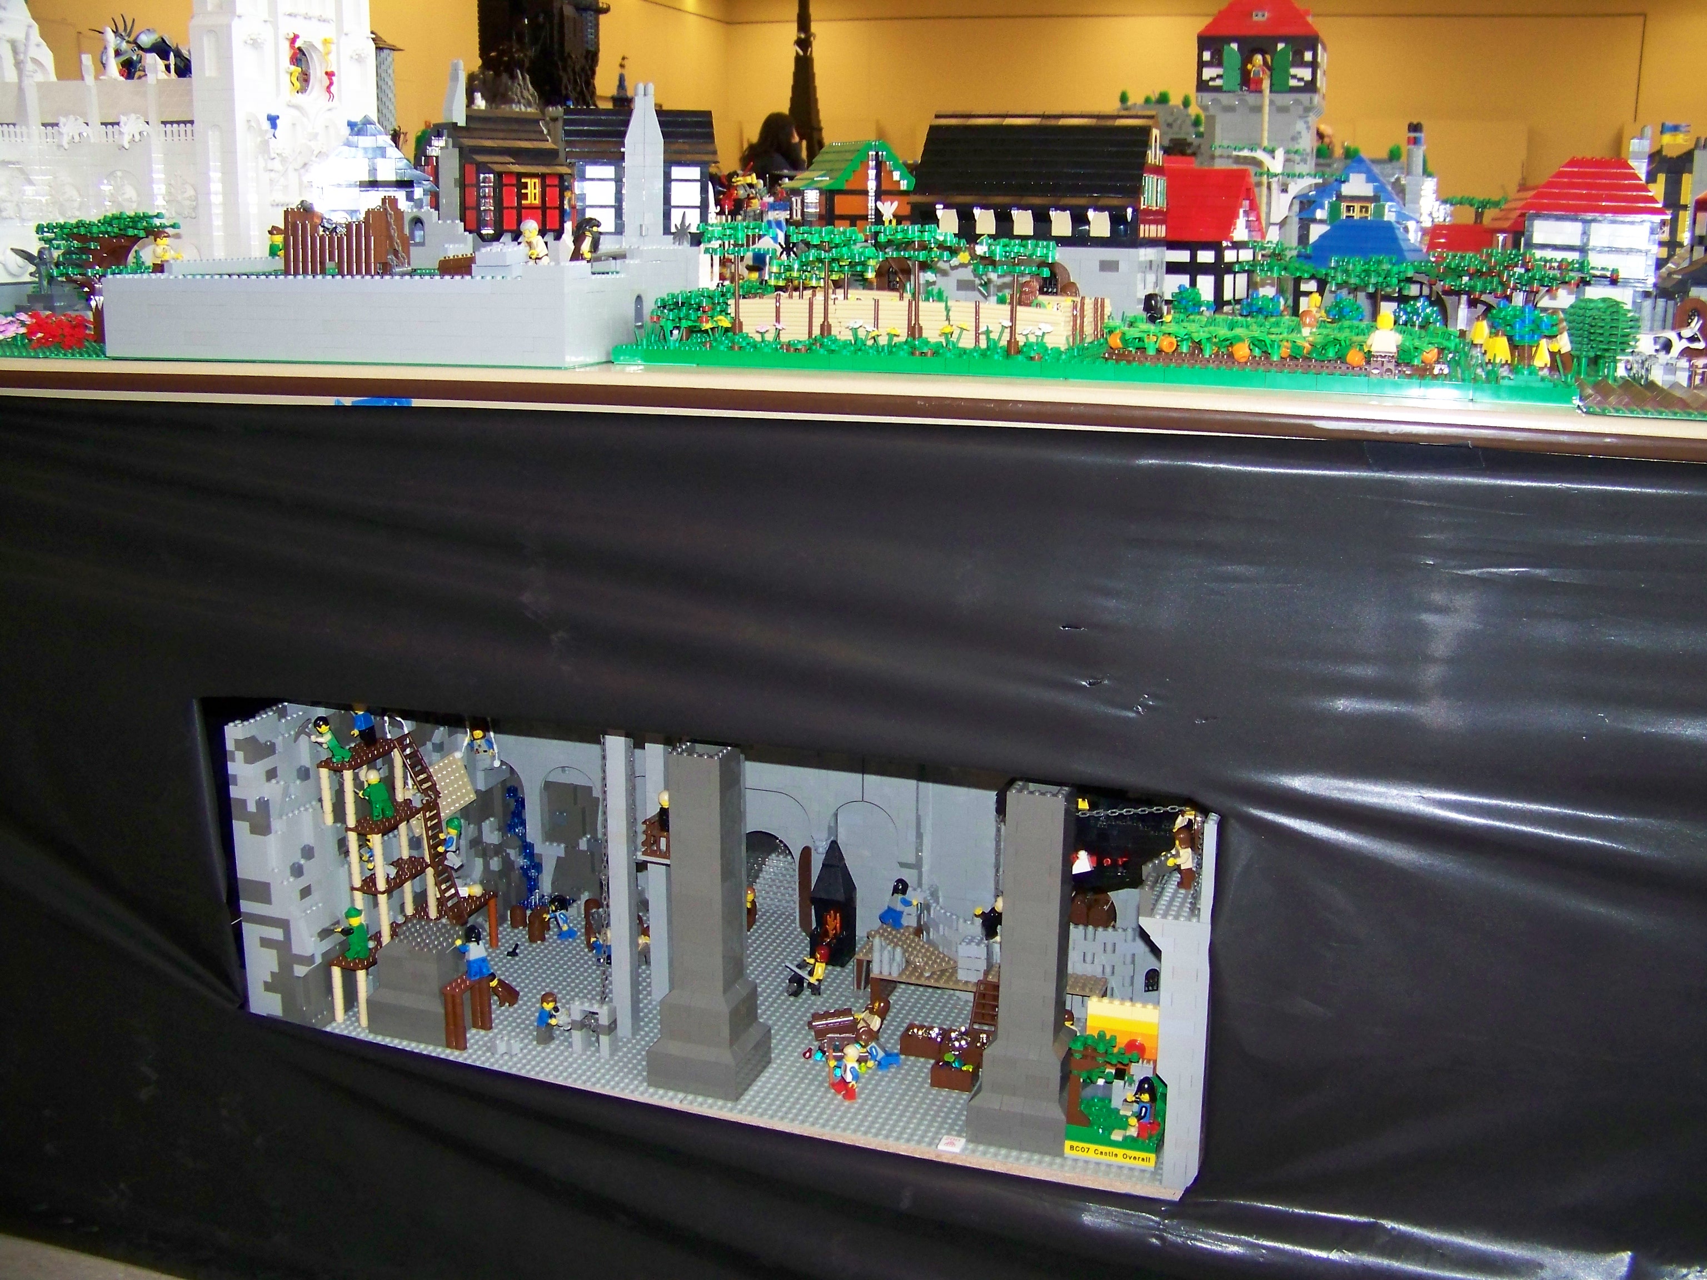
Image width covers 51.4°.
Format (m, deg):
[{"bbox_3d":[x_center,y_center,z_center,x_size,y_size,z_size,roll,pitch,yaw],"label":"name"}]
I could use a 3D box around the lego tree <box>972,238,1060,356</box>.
[{"bbox_3d":[0.105,-0.221,1.148,0.057,0.079,0.054,5,14,18],"label":"lego tree"}]

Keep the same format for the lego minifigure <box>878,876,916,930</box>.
[{"bbox_3d":[0.038,0.230,1.552,0.026,0.041,0.024,-6,14,-26],"label":"lego minifigure"}]

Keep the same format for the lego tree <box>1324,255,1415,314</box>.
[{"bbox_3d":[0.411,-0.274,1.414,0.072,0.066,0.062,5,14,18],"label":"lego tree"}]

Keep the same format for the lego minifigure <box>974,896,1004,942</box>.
[{"bbox_3d":[0.114,0.225,1.445,0.023,0.041,0.019,-7,15,-29],"label":"lego minifigure"}]

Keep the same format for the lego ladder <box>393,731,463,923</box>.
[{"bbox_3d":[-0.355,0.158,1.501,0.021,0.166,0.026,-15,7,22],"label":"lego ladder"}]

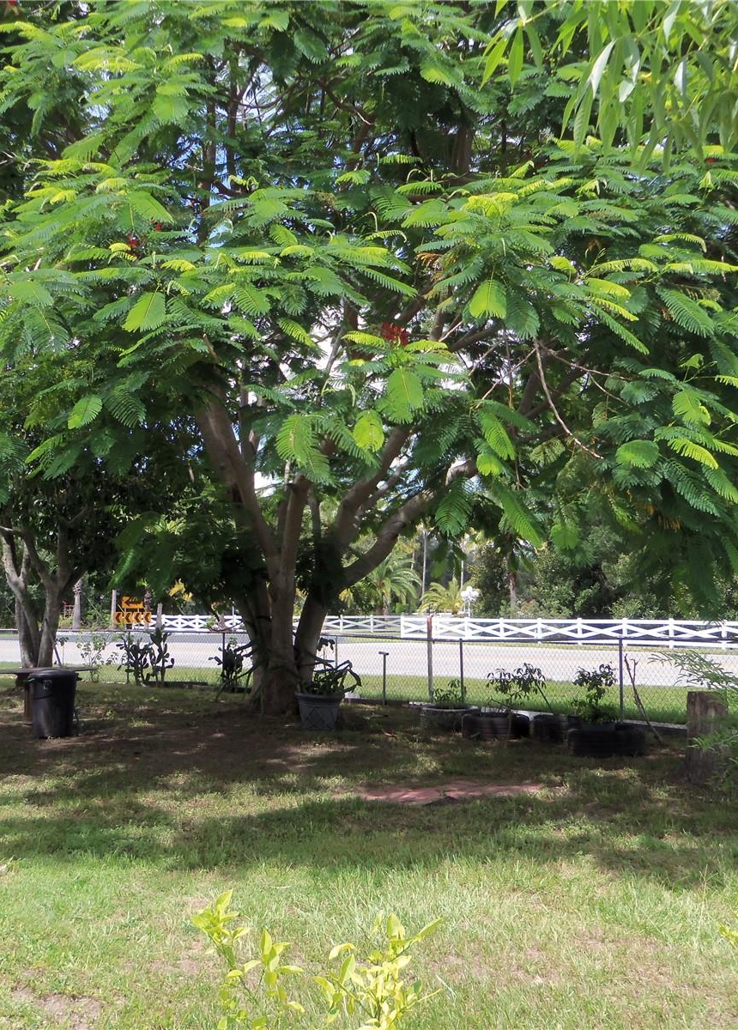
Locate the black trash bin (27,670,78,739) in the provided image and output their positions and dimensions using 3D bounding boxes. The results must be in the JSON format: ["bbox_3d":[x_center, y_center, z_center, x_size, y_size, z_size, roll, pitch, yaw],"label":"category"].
[{"bbox_3d":[-3.897,2.322,13.700,0.610,0.810,0.590,0,-5,5],"label":"black trash bin"}]

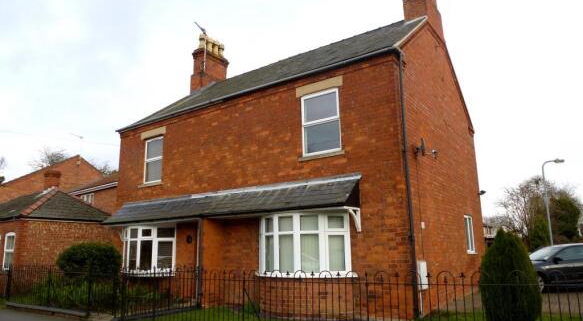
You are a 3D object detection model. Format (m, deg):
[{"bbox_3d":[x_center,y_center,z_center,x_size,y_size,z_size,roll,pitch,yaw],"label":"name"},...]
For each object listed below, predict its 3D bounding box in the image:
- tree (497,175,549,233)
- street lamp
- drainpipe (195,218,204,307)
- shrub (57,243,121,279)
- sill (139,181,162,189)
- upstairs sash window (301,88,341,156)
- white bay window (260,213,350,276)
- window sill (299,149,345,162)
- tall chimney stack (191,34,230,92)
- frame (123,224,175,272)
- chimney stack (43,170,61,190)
[{"bbox_3d":[16.025,4.044,27.789,3.700,5.830,3.700,-9,-14,33],"label":"tree"},{"bbox_3d":[14.587,2.825,21.896,1.150,5.833,0.250,-1,-12,0],"label":"street lamp"},{"bbox_3d":[-2.353,2.598,10.421,0.080,2.190,0.080,-9,-14,33],"label":"drainpipe"},{"bbox_3d":[-6.105,3.296,12.062,1.898,1.661,1.803,-9,-14,33],"label":"shrub"},{"bbox_3d":[-4.610,0.775,13.216,1.240,0.090,0.160,-9,-14,33],"label":"sill"},{"bbox_3d":[0.738,-0.908,9.923,1.050,1.550,0.100,-9,-14,33],"label":"upstairs sash window"},{"bbox_3d":[0.160,1.988,9.443,2.550,1.429,0.480,-9,-14,33],"label":"white bay window"},{"bbox_3d":[0.716,-0.121,9.683,1.240,0.090,0.160,-9,-14,33],"label":"window sill"},{"bbox_3d":[-3.775,-4.271,19.026,0.720,2.804,1.750,-9,-14,33],"label":"tall chimney stack"},{"bbox_3d":[-4.620,2.834,12.606,2.500,1.459,0.450,-9,-14,33],"label":"frame"},{"bbox_3d":[-9.125,0.762,15.397,0.580,0.850,0.580,-9,-14,33],"label":"chimney stack"}]

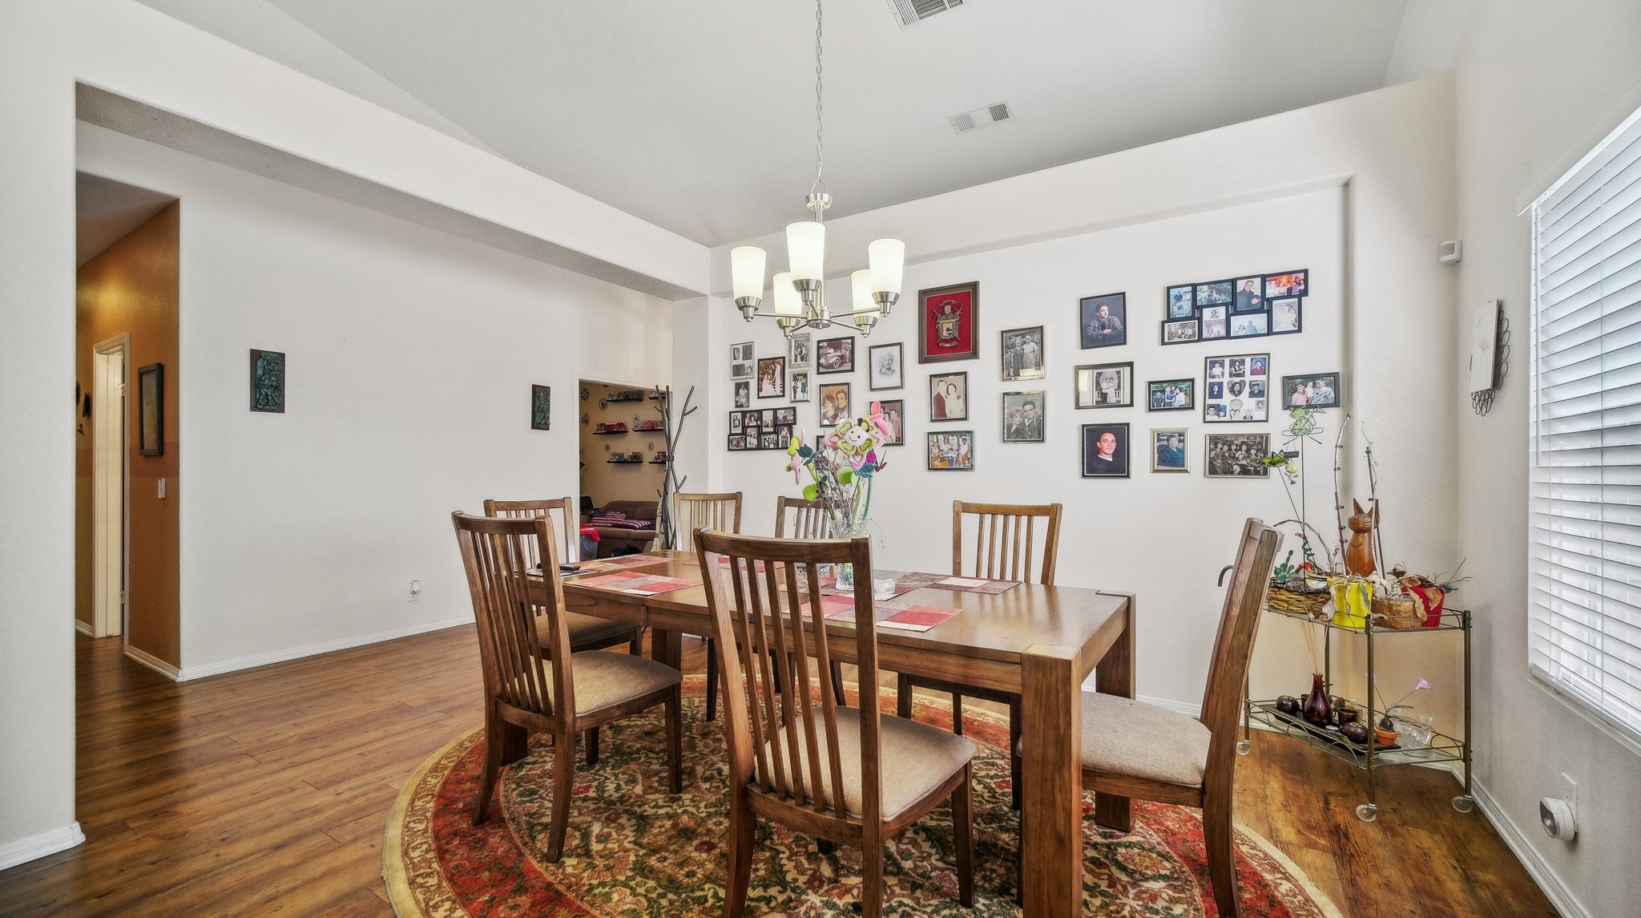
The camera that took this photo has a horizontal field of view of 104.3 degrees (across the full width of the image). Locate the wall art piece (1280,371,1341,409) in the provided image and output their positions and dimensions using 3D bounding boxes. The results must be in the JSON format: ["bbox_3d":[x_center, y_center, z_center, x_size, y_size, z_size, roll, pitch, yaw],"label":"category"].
[{"bbox_3d":[2.149,-0.294,2.799,0.200,0.145,0.025,-1,-1,32],"label":"wall art piece"}]

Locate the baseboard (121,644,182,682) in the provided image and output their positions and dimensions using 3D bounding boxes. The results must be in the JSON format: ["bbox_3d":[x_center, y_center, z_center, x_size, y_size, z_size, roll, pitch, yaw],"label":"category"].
[{"bbox_3d":[-3.959,1.186,3.776,0.987,0.083,0.015,0,-1,32],"label":"baseboard"}]

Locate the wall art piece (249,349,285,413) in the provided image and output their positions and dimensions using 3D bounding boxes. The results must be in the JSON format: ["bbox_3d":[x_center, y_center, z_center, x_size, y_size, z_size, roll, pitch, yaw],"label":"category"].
[{"bbox_3d":[-3.375,-0.468,3.893,0.030,0.367,0.167,0,0,32],"label":"wall art piece"}]

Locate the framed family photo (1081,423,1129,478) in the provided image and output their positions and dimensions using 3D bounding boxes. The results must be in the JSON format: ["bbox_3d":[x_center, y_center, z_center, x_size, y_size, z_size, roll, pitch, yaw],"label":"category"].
[{"bbox_3d":[1.468,-0.039,3.276,0.224,0.280,0.025,0,0,32],"label":"framed family photo"}]

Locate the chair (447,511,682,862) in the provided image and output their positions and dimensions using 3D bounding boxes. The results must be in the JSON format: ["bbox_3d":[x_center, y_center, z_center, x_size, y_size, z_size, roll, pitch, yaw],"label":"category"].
[{"bbox_3d":[-0.844,0.700,2.206,0.490,1.040,0.600,-1,-1,33],"label":"chair"}]

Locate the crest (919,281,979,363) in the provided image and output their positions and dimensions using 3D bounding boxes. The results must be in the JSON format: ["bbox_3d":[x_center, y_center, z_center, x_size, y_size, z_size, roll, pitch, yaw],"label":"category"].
[{"bbox_3d":[0.759,-0.790,3.755,0.373,0.445,0.030,0,-1,32],"label":"crest"}]

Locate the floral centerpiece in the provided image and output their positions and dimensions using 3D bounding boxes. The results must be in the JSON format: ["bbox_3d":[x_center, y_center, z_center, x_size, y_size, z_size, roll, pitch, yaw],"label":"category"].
[{"bbox_3d":[0.066,0.130,2.280,0.385,0.660,0.320,0,0,0],"label":"floral centerpiece"}]

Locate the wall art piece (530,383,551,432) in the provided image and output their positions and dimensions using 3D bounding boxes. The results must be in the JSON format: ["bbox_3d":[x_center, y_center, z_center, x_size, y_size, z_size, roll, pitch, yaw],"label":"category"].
[{"bbox_3d":[-2.394,-0.438,5.490,0.030,0.380,0.170,-1,-1,33],"label":"wall art piece"}]

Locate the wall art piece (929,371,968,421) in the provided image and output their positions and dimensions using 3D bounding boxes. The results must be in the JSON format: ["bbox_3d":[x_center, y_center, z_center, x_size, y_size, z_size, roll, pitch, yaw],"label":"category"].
[{"bbox_3d":[0.760,-0.359,3.751,0.225,0.281,0.020,0,-1,32],"label":"wall art piece"}]

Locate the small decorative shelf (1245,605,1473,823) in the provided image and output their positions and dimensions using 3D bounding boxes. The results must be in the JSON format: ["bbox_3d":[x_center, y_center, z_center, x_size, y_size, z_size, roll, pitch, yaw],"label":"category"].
[{"bbox_3d":[2.052,0.887,2.487,0.430,0.710,0.540,0,0,-10],"label":"small decorative shelf"}]

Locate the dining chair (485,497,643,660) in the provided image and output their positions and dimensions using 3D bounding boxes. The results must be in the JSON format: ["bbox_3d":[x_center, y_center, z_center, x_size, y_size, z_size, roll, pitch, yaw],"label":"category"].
[{"bbox_3d":[-1.274,0.727,3.149,0.600,1.040,0.490,0,-1,32],"label":"dining chair"}]

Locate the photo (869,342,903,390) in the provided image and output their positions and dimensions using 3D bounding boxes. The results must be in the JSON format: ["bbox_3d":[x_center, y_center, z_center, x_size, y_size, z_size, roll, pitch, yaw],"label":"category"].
[{"bbox_3d":[0.402,-0.555,3.870,0.225,0.275,0.025,-1,-1,32],"label":"photo"}]

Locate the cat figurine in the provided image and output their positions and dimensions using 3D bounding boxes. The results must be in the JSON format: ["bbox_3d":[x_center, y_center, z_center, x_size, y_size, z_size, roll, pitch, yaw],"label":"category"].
[{"bbox_3d":[2.114,0.333,2.490,0.095,0.350,0.090,0,-1,-26],"label":"cat figurine"}]

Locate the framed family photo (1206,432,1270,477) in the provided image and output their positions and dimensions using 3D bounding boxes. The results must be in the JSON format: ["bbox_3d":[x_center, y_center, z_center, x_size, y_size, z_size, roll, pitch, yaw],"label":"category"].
[{"bbox_3d":[1.952,-0.014,2.989,0.254,0.205,0.020,0,-1,32],"label":"framed family photo"}]

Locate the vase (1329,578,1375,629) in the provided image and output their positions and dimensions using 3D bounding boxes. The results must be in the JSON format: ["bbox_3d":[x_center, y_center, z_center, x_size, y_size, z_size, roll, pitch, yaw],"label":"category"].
[{"bbox_3d":[1.935,0.511,2.328,0.120,0.166,0.120,0,0,32],"label":"vase"}]

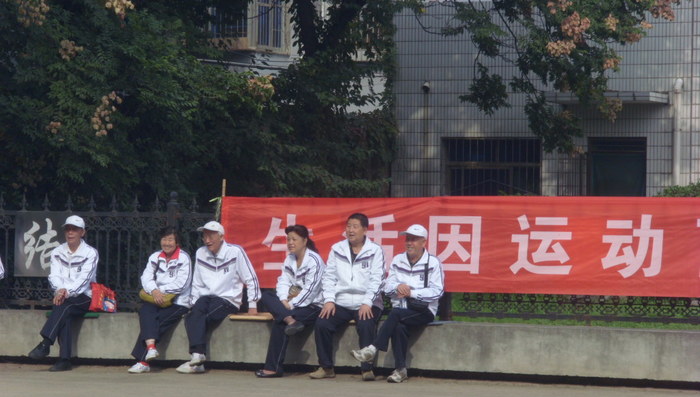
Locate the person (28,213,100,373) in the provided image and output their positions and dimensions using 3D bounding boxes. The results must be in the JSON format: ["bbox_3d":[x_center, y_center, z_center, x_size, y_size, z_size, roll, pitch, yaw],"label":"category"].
[{"bbox_3d":[-2.487,0.797,25.189,0.520,1.299,0.760,0,0,20],"label":"person"}]

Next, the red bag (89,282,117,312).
[{"bbox_3d":[-2.160,0.866,25.467,0.250,0.260,0.150,0,0,-6],"label":"red bag"}]

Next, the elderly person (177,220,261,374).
[{"bbox_3d":[-1.111,0.827,24.606,0.610,1.264,0.770,0,0,21],"label":"elderly person"}]

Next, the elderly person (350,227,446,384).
[{"bbox_3d":[0.398,0.847,23.901,0.580,1.249,0.850,0,0,24],"label":"elderly person"}]

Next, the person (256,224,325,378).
[{"bbox_3d":[-0.497,0.845,24.320,0.510,1.238,0.730,0,0,36],"label":"person"}]

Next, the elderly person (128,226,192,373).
[{"bbox_3d":[-1.615,0.851,24.820,0.490,1.206,0.740,0,0,18],"label":"elderly person"}]

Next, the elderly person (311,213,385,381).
[{"bbox_3d":[-0.021,0.796,24.097,0.550,1.343,0.760,0,0,21],"label":"elderly person"}]

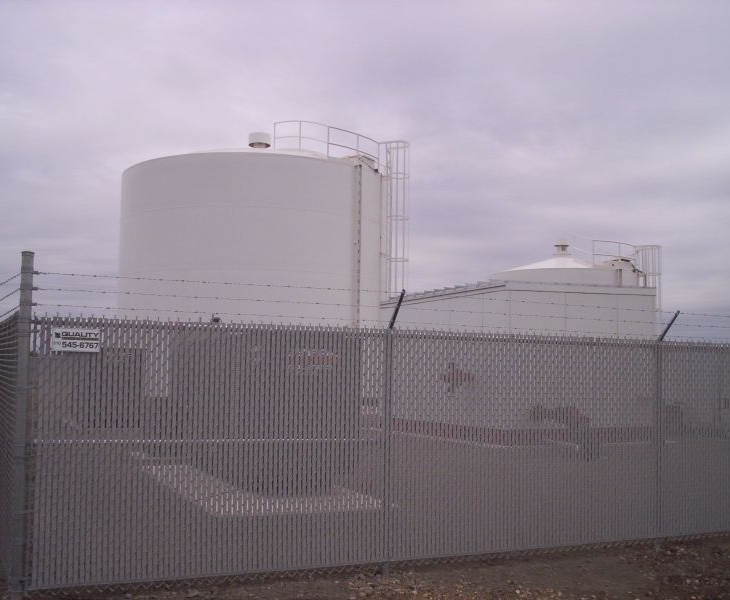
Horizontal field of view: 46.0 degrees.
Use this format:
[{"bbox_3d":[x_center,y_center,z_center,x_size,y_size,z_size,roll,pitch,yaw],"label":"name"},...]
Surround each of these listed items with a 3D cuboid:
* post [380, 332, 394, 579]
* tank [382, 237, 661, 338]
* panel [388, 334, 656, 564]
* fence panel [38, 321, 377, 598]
[{"bbox_3d":[0.172,1.187,6.805,0.060,1.909,0.060,3,-5,-26],"label":"post"},{"bbox_3d":[3.864,0.994,23.060,6.000,4.900,8.500,3,-5,-26],"label":"tank"},{"bbox_3d":[1.461,1.221,7.410,2.845,1.796,0.060,3,-5,-26],"label":"panel"},{"bbox_3d":[-1.011,1.062,6.213,2.584,1.796,0.060,3,-5,-26],"label":"fence panel"}]

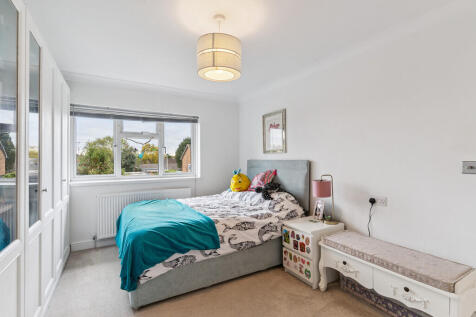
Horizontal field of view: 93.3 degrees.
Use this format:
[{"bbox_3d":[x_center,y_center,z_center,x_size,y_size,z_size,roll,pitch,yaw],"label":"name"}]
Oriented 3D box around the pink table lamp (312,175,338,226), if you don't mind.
[{"bbox_3d":[0.955,0.443,2.430,0.250,0.515,0.190,0,0,-22],"label":"pink table lamp"}]

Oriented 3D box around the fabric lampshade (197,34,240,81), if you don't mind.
[{"bbox_3d":[-0.149,-0.797,1.820,0.350,0.240,0.350,0,0,0],"label":"fabric lampshade"}]

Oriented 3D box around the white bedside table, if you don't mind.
[{"bbox_3d":[0.825,0.975,2.438,0.480,0.550,0.400,0,0,-30],"label":"white bedside table"}]

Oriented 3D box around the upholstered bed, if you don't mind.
[{"bbox_3d":[-0.293,0.640,2.878,1.999,1.220,1.360,0,0,-30],"label":"upholstered bed"}]

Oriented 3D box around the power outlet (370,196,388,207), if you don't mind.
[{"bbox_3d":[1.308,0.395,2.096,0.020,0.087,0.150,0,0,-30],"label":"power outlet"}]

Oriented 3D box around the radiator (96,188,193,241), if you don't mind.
[{"bbox_3d":[-1.365,0.804,3.433,1.324,0.605,0.090,0,0,-30],"label":"radiator"}]

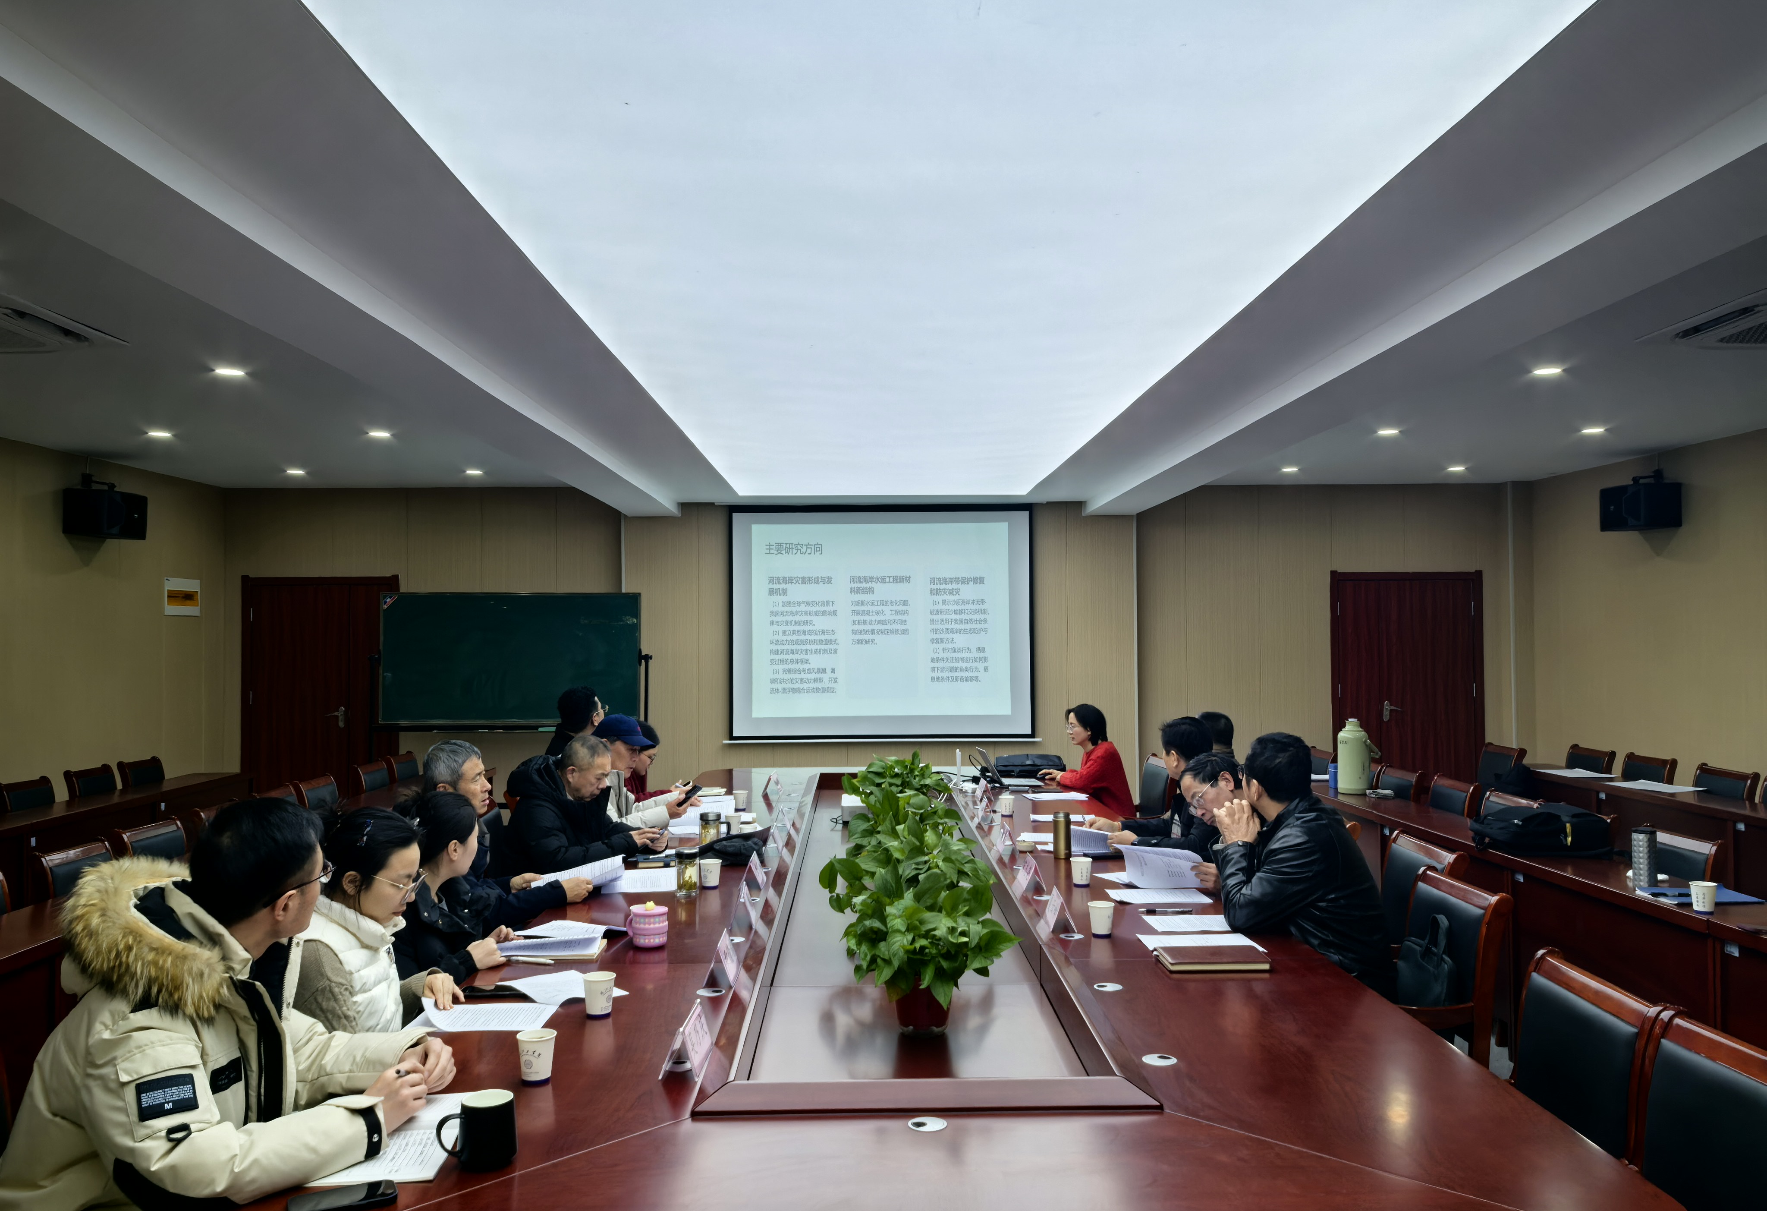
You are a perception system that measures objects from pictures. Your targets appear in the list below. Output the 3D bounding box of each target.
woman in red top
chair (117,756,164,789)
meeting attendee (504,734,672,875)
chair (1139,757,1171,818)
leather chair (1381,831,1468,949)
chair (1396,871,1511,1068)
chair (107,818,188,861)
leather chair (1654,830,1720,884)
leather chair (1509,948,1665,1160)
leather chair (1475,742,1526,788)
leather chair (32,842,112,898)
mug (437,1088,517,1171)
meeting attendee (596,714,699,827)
[{"bbox_3d":[1.112,1.143,7.164,0.600,1.220,0.480,0,-1,-1],"label":"woman in red top"},{"bbox_3d":[-4.112,1.352,7.813,0.570,0.900,0.470,0,-1,-1],"label":"chair"},{"bbox_3d":[-1.159,1.126,5.113,0.670,1.220,0.560,0,-1,-1],"label":"meeting attendee"},{"bbox_3d":[1.246,1.290,7.091,0.580,0.940,0.500,0,-1,-1],"label":"chair"},{"bbox_3d":[1.580,1.241,4.439,0.570,0.900,0.470,0,-1,-1],"label":"leather chair"},{"bbox_3d":[1.311,1.217,3.623,0.580,0.940,0.500,0,-1,-1],"label":"chair"},{"bbox_3d":[-2.476,1.272,4.923,0.580,0.940,0.500,0,-1,-1],"label":"chair"},{"bbox_3d":[2.530,1.239,4.601,0.570,0.900,0.470,0,-1,-1],"label":"leather chair"},{"bbox_3d":[1.228,1.206,2.709,0.570,0.900,0.470,0,-1,-1],"label":"leather chair"},{"bbox_3d":[3.358,1.289,7.739,0.580,0.940,0.500,0,-1,-1],"label":"leather chair"},{"bbox_3d":[-2.550,1.272,4.607,0.570,0.900,0.470,0,-1,-1],"label":"leather chair"},{"bbox_3d":[-0.649,0.839,2.115,0.126,0.103,0.088,0,-1,-21],"label":"mug"},{"bbox_3d":[-1.169,1.116,5.813,0.680,1.270,0.530,0,-1,-1],"label":"meeting attendee"}]

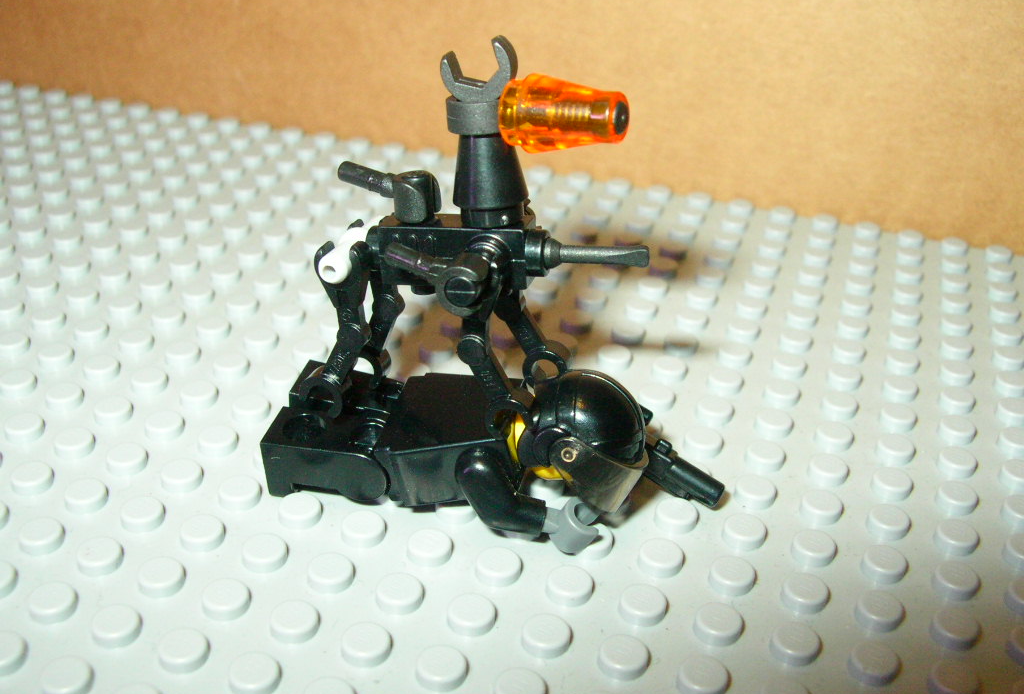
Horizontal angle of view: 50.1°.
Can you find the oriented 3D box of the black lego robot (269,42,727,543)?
[{"bbox_3d":[-0.001,-0.006,0.118,0.053,0.052,0.028,3,30,-1],"label":"black lego robot"}]

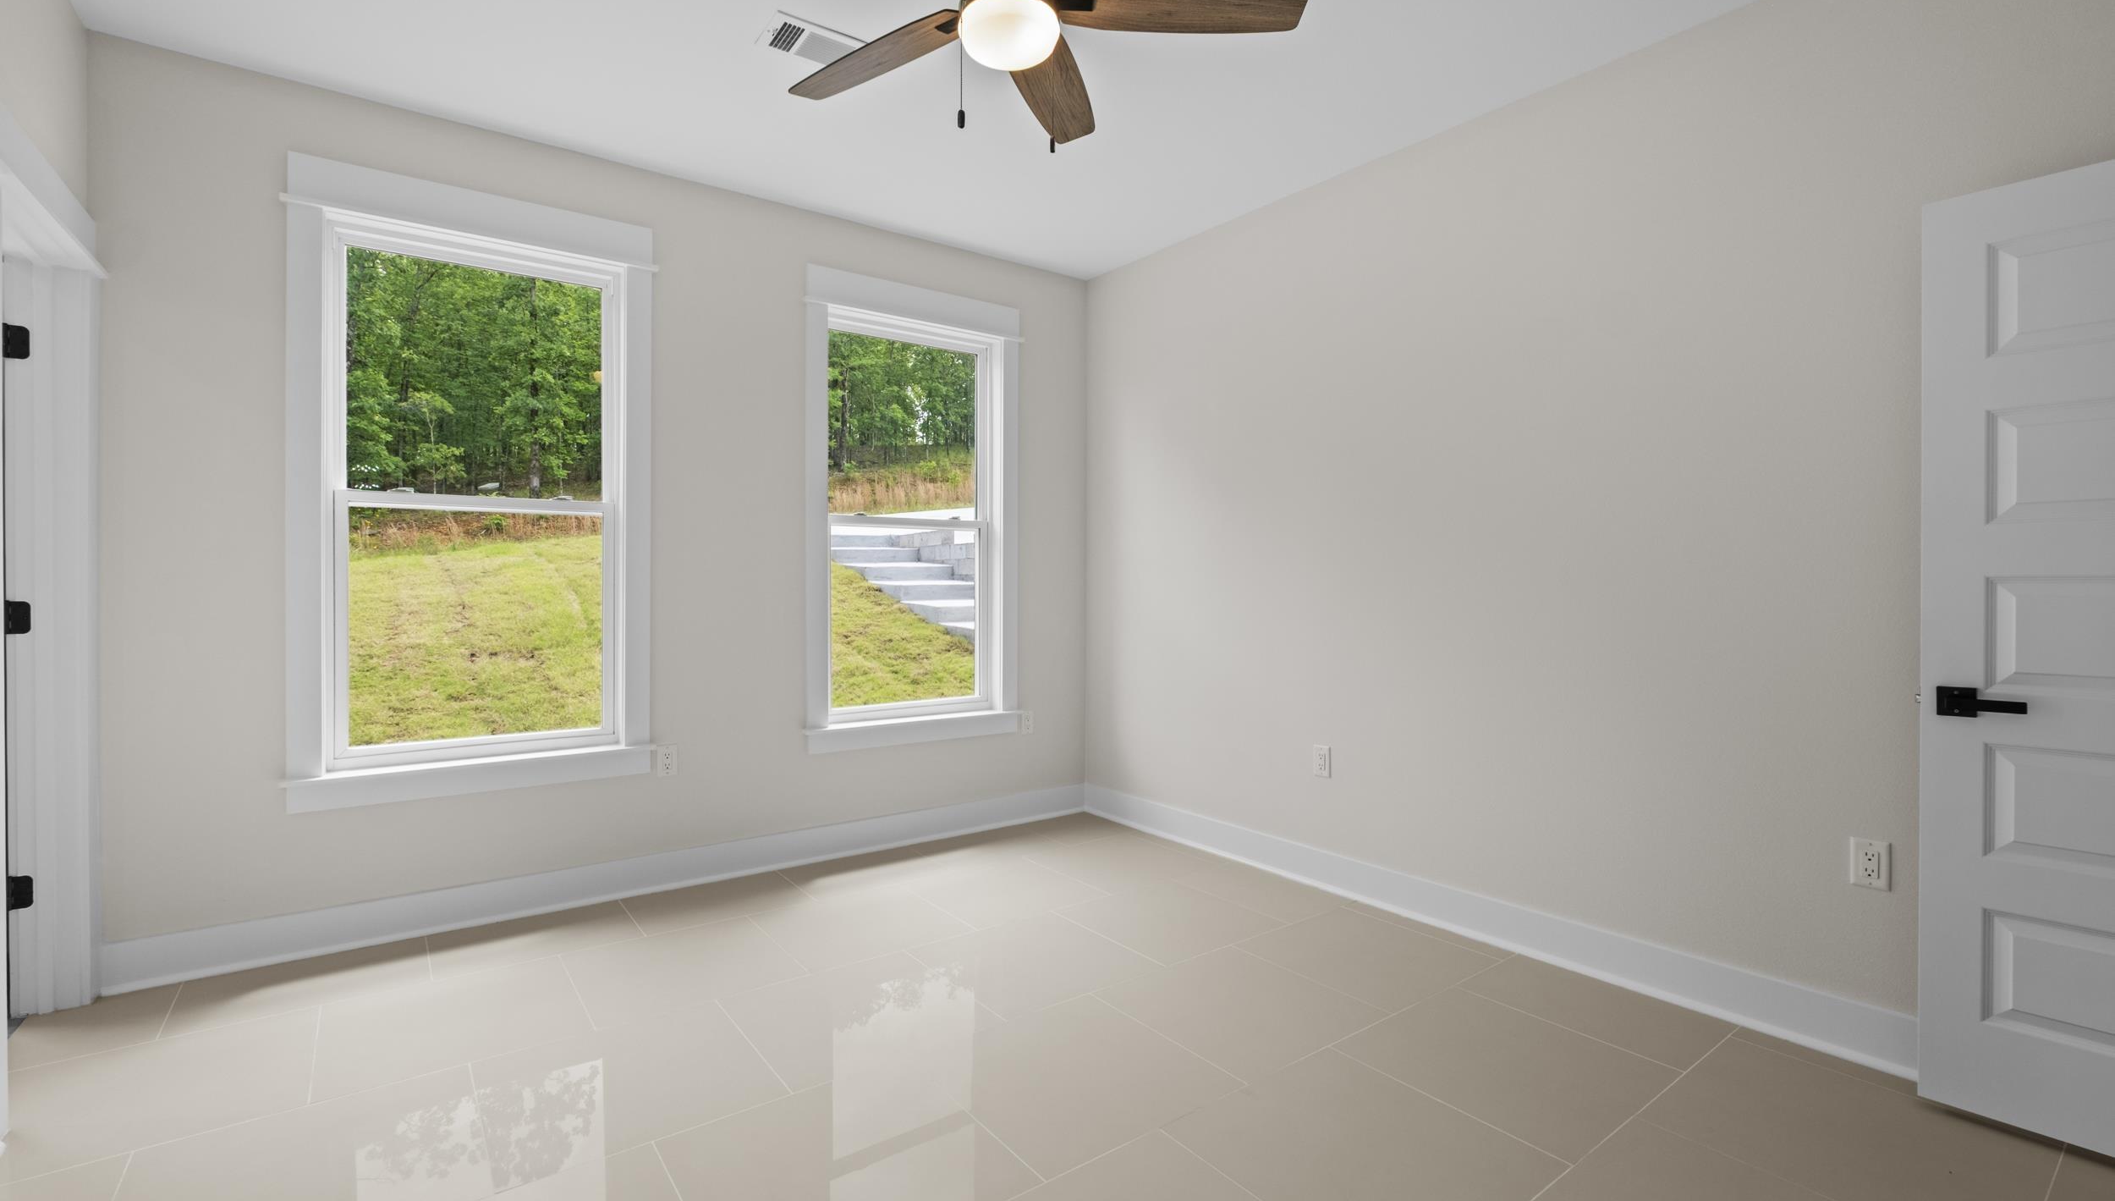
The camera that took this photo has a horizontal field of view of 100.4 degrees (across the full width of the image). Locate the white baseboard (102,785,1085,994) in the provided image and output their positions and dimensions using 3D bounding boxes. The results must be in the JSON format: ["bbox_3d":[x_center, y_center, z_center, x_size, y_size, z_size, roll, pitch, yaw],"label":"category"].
[{"bbox_3d":[-1.298,1.042,3.569,3.595,0.147,0.024,0,0,-37],"label":"white baseboard"}]

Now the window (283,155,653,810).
[{"bbox_3d":[-1.971,-0.365,3.053,1.075,2.050,0.060,0,0,-37],"label":"window"}]

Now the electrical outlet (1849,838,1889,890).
[{"bbox_3d":[2.009,0.649,2.173,0.010,0.117,0.075,0,0,-37],"label":"electrical outlet"}]

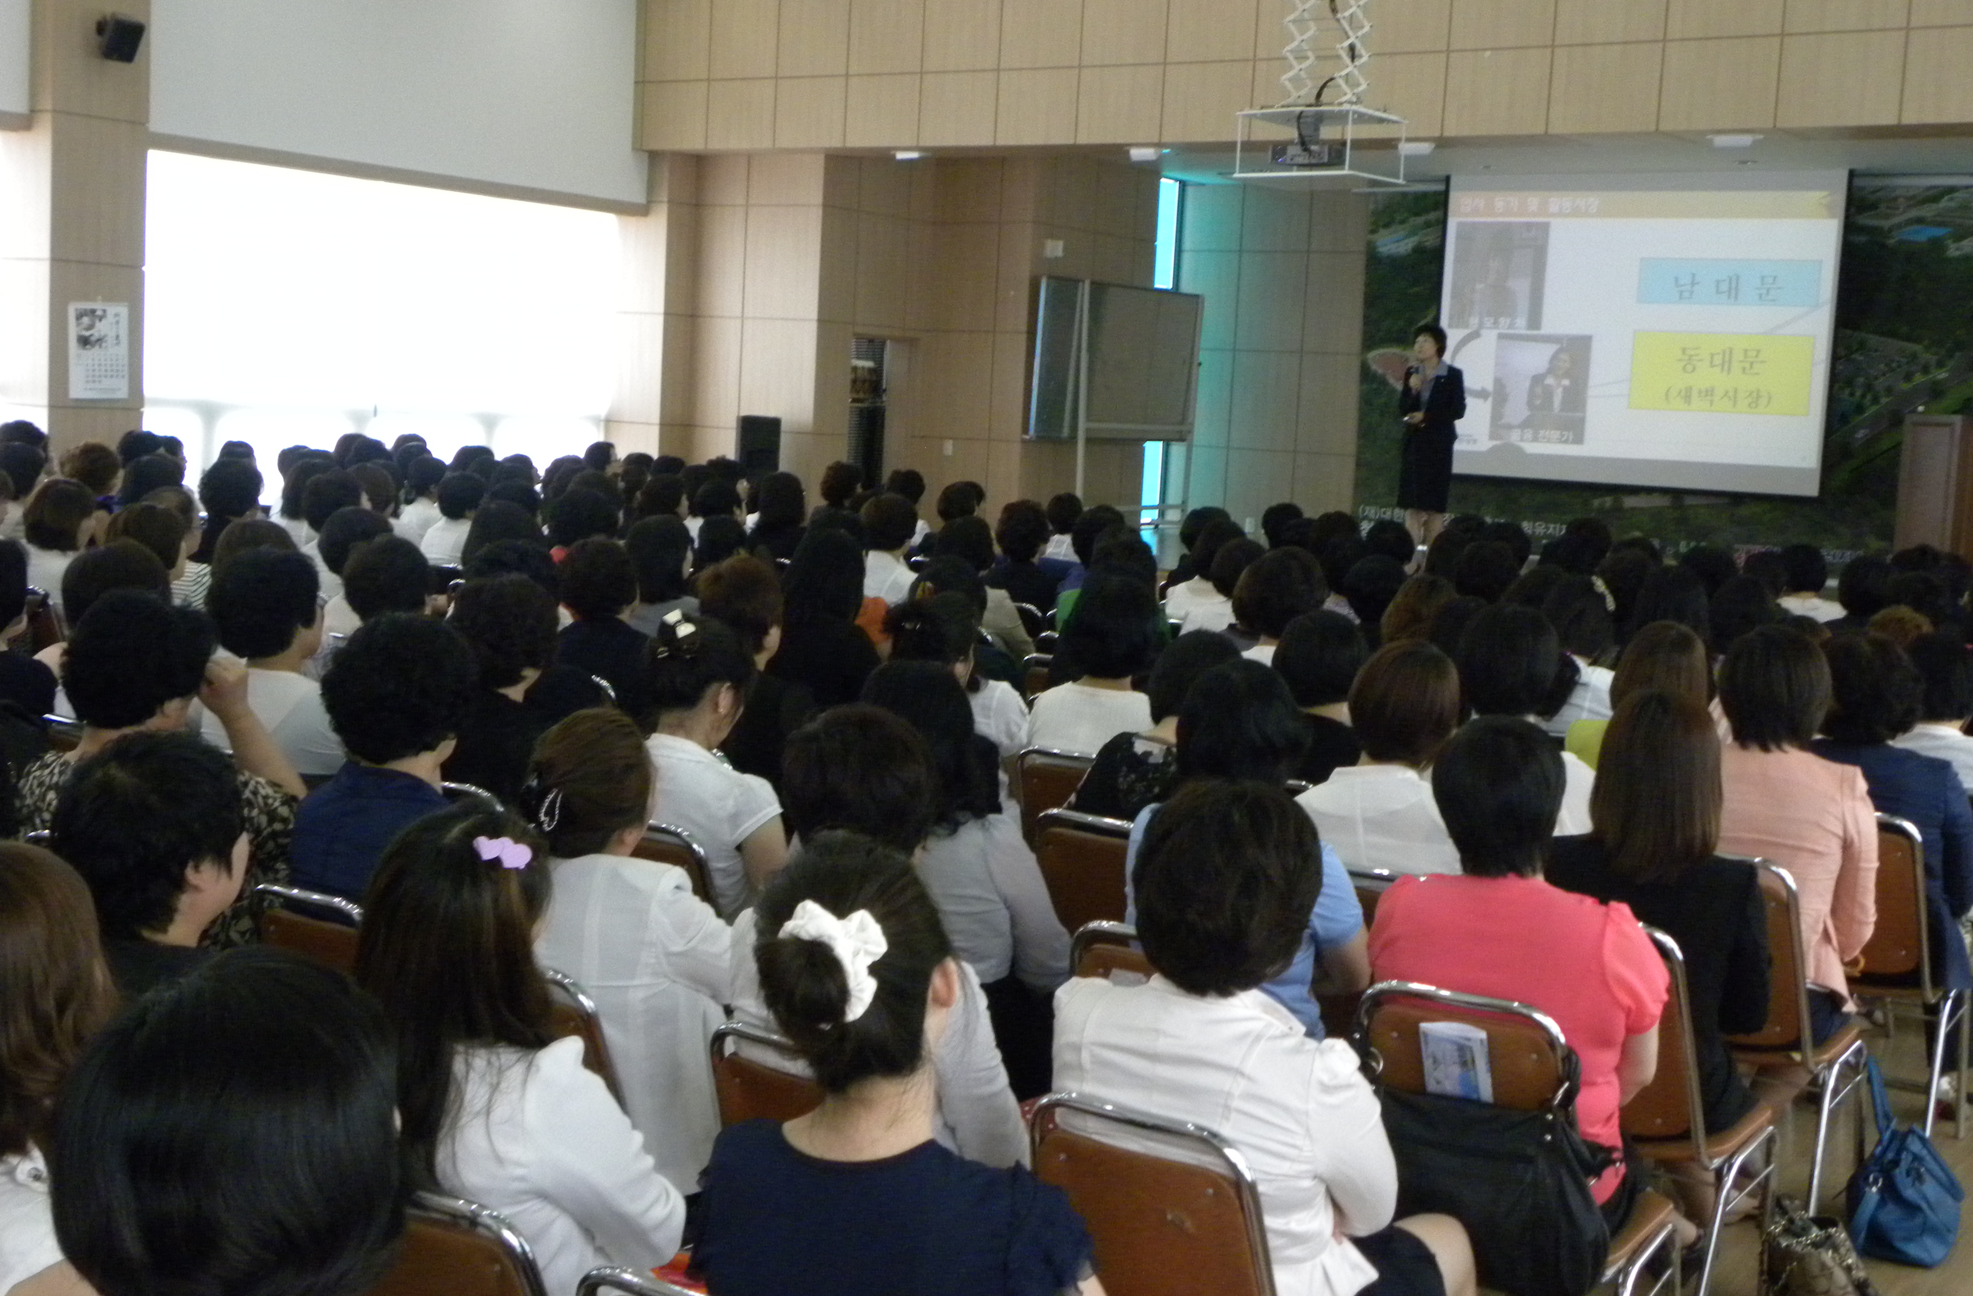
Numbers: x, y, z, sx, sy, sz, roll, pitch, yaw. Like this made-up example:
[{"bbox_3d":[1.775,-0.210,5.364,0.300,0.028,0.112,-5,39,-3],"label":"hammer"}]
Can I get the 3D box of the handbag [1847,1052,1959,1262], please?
[{"bbox_3d":[2.056,1.128,5.172,0.280,0.420,0.180,5,7,22],"label":"handbag"}]

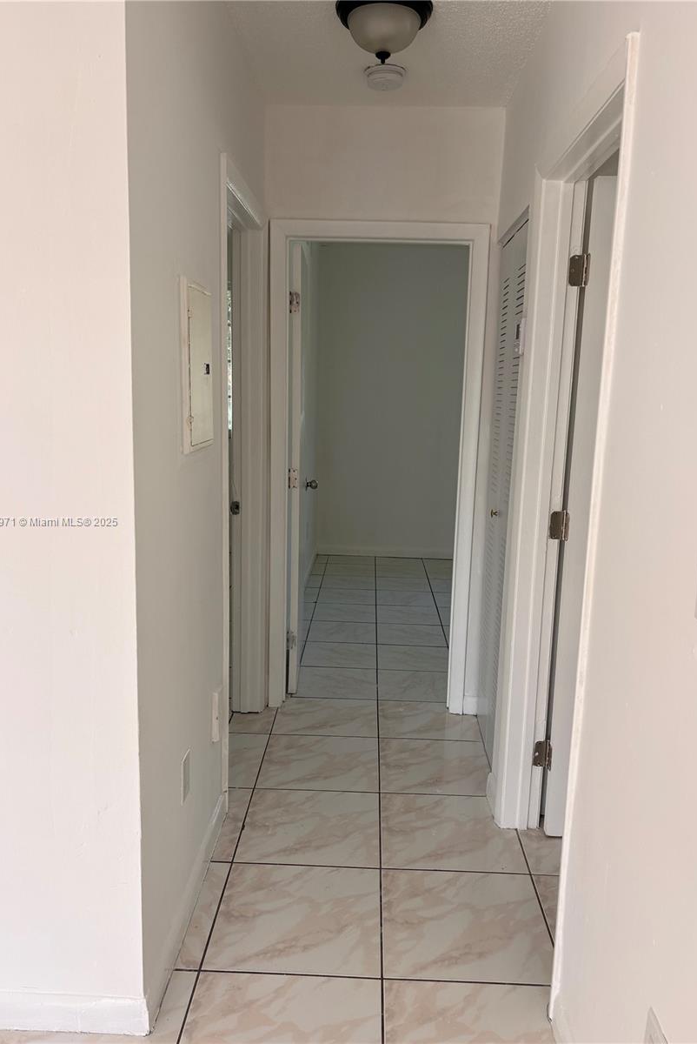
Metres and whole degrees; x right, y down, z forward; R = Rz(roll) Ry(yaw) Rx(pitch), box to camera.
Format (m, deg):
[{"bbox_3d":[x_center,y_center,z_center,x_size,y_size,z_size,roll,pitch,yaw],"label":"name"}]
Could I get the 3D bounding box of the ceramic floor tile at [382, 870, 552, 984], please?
[{"bbox_3d":[0.316,1.096,2.141,0.450,0.010,0.450,2,10,1],"label":"ceramic floor tile"}]

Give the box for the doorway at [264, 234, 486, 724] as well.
[{"bbox_3d":[0.106,-0.194,3.409,0.883,2.095,0.131,2,10,1],"label":"doorway"}]

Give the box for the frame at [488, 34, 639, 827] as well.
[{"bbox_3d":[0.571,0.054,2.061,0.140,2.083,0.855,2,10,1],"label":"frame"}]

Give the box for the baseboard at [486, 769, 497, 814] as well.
[{"bbox_3d":[0.507,0.962,2.756,0.013,0.091,0.152,2,10,1],"label":"baseboard"}]

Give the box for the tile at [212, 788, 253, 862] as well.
[{"bbox_3d":[-0.387,1.010,2.632,0.069,0.010,0.449,2,10,1],"label":"tile"}]

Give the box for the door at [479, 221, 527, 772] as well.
[{"bbox_3d":[0.601,-0.064,2.985,0.033,1.989,0.702,2,10,1],"label":"door"}]

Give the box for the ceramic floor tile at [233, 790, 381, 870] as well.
[{"bbox_3d":[-0.120,1.007,2.596,0.450,0.010,0.450,2,10,1],"label":"ceramic floor tile"}]

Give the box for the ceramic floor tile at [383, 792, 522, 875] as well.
[{"bbox_3d":[0.332,1.033,2.614,0.449,0.010,0.449,2,10,1],"label":"ceramic floor tile"}]

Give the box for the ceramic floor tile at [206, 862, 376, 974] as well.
[{"bbox_3d":[-0.136,1.094,2.177,0.449,0.010,0.449,2,10,1],"label":"ceramic floor tile"}]

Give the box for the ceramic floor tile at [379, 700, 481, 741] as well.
[{"bbox_3d":[0.351,0.874,3.448,0.441,0.010,0.401,2,10,1],"label":"ceramic floor tile"}]

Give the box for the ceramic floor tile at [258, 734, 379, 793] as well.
[{"bbox_3d":[-0.108,0.943,3.074,0.449,0.010,0.449,2,10,1],"label":"ceramic floor tile"}]

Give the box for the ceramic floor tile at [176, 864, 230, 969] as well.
[{"bbox_3d":[-0.393,1.075,2.159,0.070,0.010,0.450,2,10,1],"label":"ceramic floor tile"}]

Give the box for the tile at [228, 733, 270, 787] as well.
[{"bbox_3d":[-0.426,0.922,3.048,0.189,0.010,0.450,2,10,1],"label":"tile"}]

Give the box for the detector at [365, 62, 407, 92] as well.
[{"bbox_3d":[0.131,-1.573,2.773,0.151,0.044,0.151,2,10,1],"label":"detector"}]

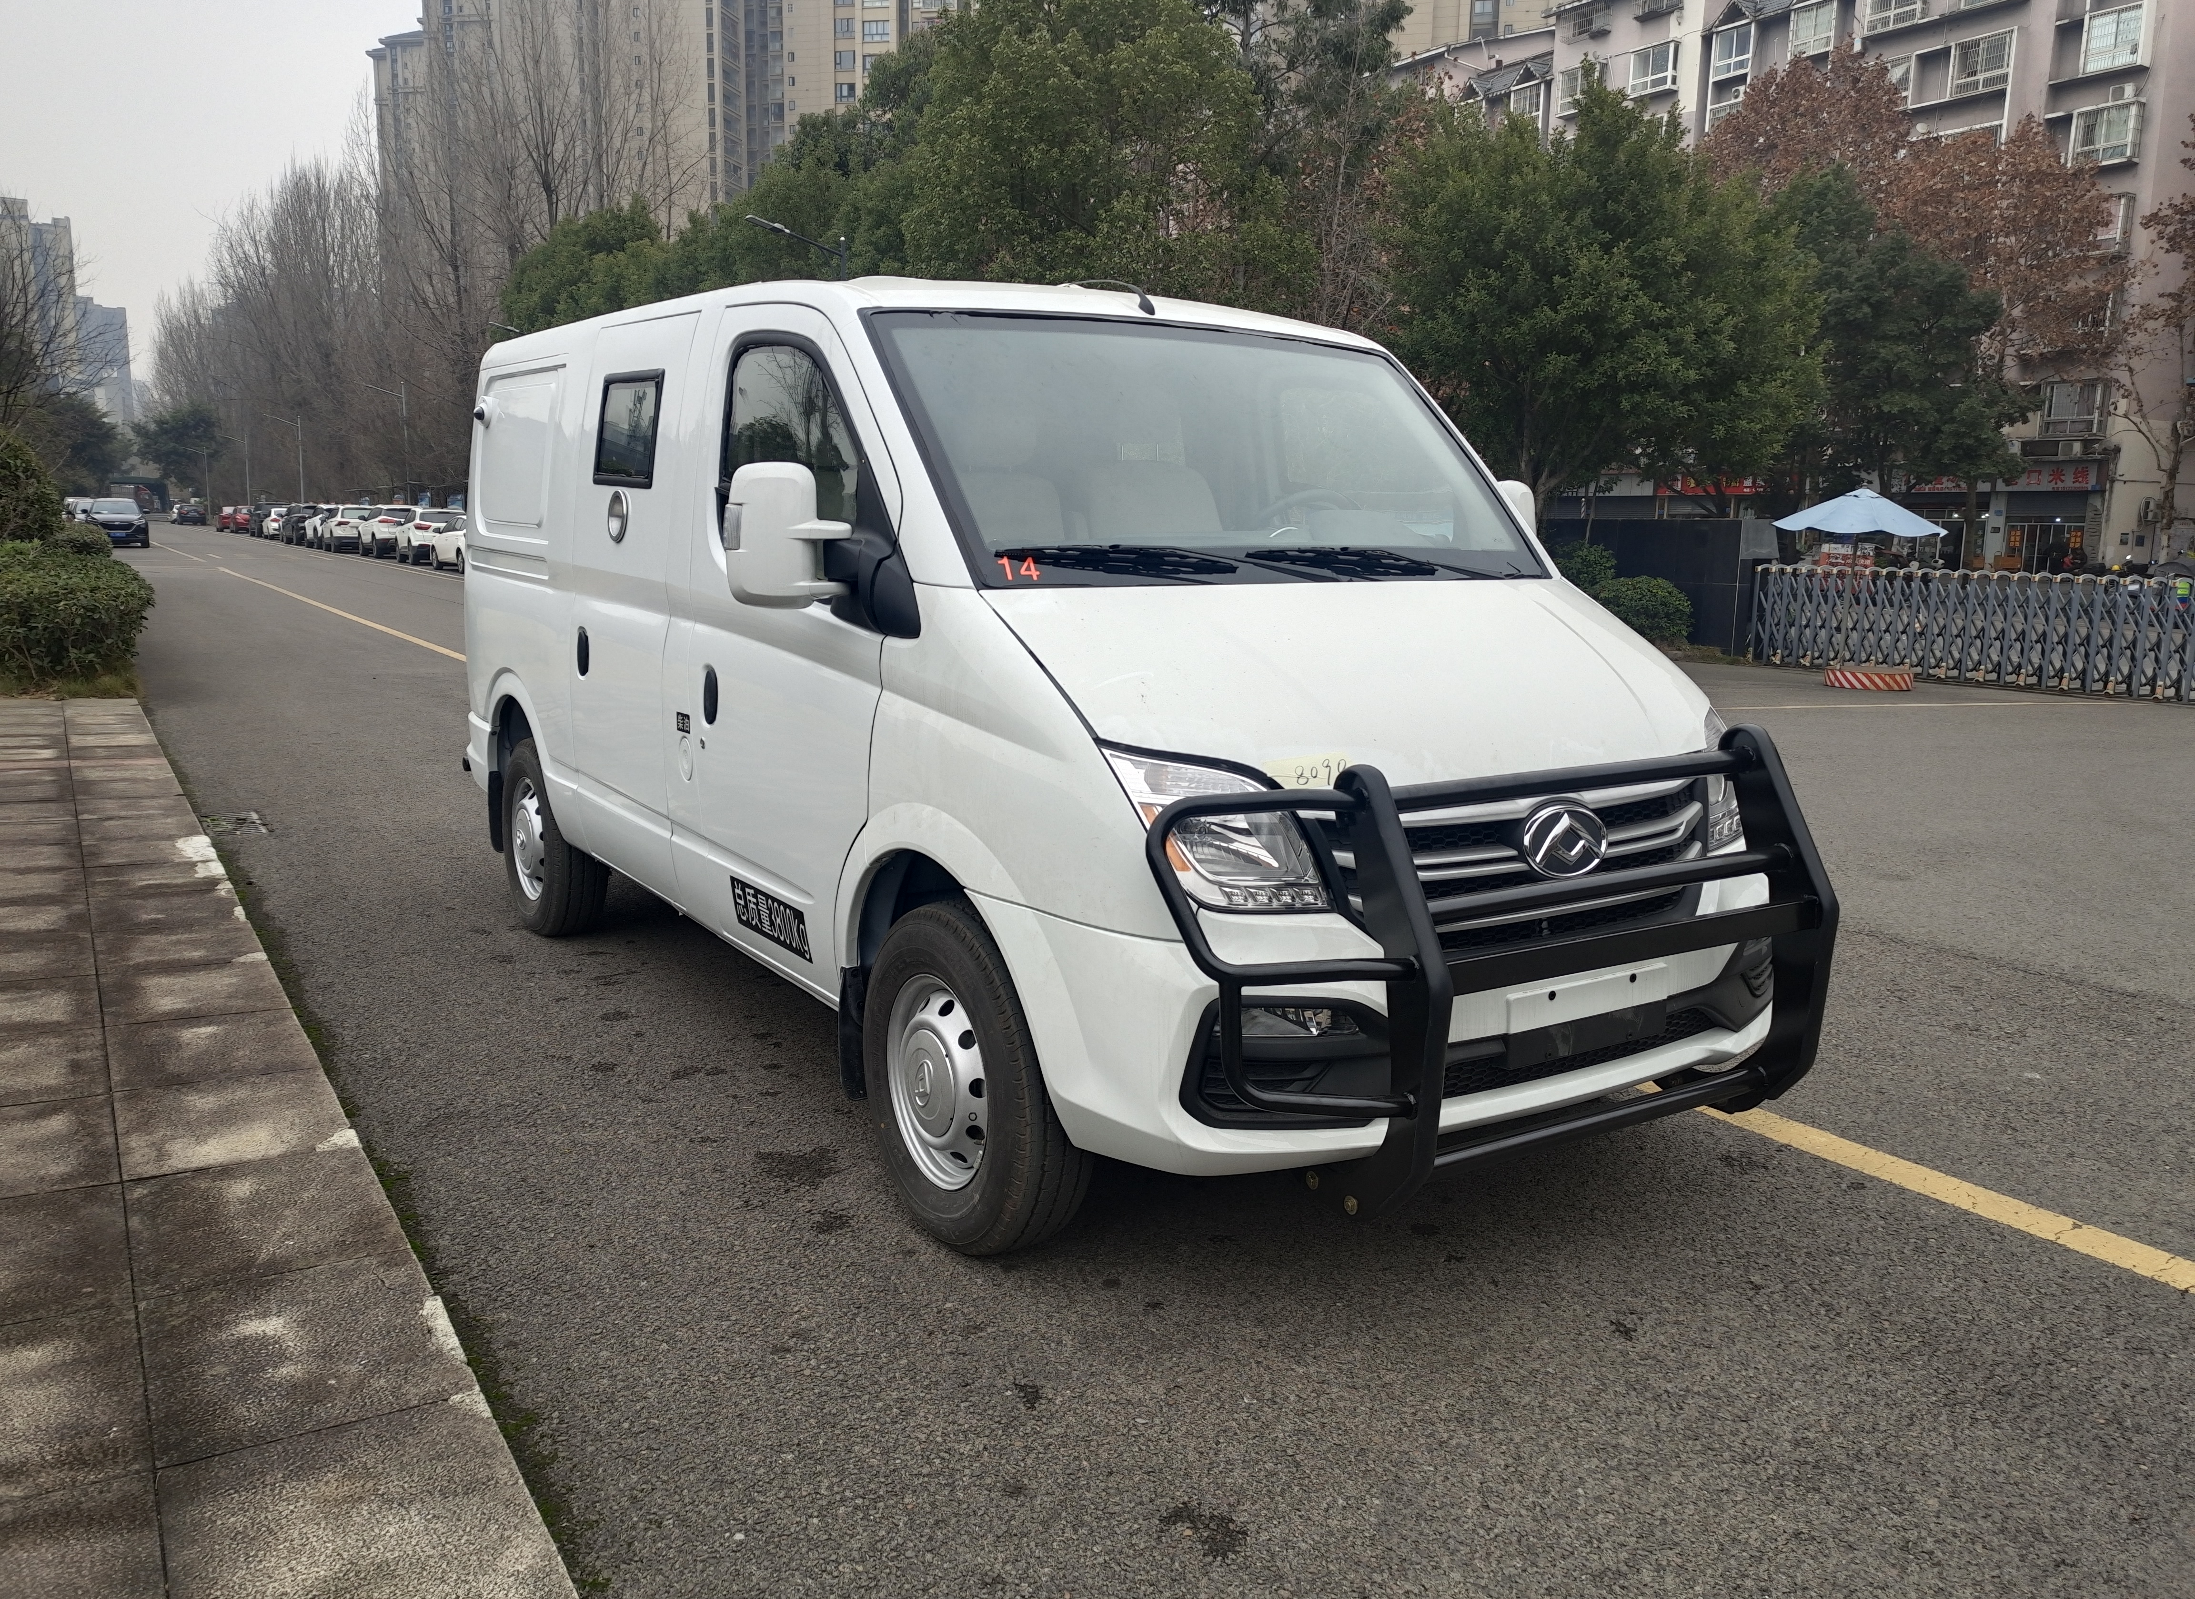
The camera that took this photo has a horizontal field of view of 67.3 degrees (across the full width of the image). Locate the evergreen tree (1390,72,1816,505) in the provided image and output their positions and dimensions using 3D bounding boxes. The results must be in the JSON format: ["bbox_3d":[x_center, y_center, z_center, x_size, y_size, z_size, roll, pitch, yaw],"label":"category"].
[{"bbox_3d":[6.551,-5.722,21.642,5.500,7.300,5.200,4,10,16],"label":"evergreen tree"}]

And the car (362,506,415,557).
[{"bbox_3d":[-23.429,-8.969,55.055,1.830,1.680,4.550,-5,11,-31],"label":"car"}]

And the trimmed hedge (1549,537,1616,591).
[{"bbox_3d":[5.852,-2.595,20.200,1.150,1.200,1.200,-6,12,-31],"label":"trimmed hedge"}]

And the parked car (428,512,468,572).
[{"bbox_3d":[-15.784,-6.618,42.449,1.780,1.490,4.500,-5,11,-32],"label":"parked car"}]

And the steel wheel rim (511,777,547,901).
[{"bbox_3d":[-2.025,0.138,6.038,0.160,0.450,0.450,-6,12,-33],"label":"steel wheel rim"}]

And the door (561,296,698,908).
[{"bbox_3d":[-1.321,-0.561,4.777,0.190,1.630,0.860,-6,12,-33],"label":"door"}]

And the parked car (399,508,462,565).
[{"bbox_3d":[-19.522,-7.775,48.489,1.820,1.630,4.450,-5,11,-30],"label":"parked car"}]

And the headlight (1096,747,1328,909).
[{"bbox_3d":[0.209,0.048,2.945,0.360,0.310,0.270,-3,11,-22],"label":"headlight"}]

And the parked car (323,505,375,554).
[{"bbox_3d":[-27.051,-9.891,60.346,1.840,1.670,4.600,-5,11,-32],"label":"parked car"}]

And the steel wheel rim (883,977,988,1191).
[{"bbox_3d":[-0.284,0.587,3.475,0.160,0.445,0.445,-6,11,-33],"label":"steel wheel rim"}]

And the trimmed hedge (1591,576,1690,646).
[{"bbox_3d":[6.117,-2.110,18.700,1.150,0.860,1.250,-6,12,-31],"label":"trimmed hedge"}]

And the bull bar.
[{"bbox_3d":[0.925,0.314,3.227,1.800,0.860,0.440,-6,11,-33],"label":"bull bar"}]

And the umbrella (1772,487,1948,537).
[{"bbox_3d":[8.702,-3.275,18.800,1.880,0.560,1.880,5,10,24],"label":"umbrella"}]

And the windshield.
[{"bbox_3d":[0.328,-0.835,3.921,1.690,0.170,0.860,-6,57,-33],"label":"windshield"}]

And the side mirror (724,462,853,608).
[{"bbox_3d":[-0.639,-0.545,3.428,0.260,0.310,0.180,-6,12,-33],"label":"side mirror"}]

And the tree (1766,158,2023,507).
[{"bbox_3d":[22.209,-11.779,46.180,6.700,11.560,6.400,5,11,24],"label":"tree"}]

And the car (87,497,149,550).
[{"bbox_3d":[-35.528,-9.986,59.818,1.860,1.640,4.600,-5,11,-32],"label":"car"}]

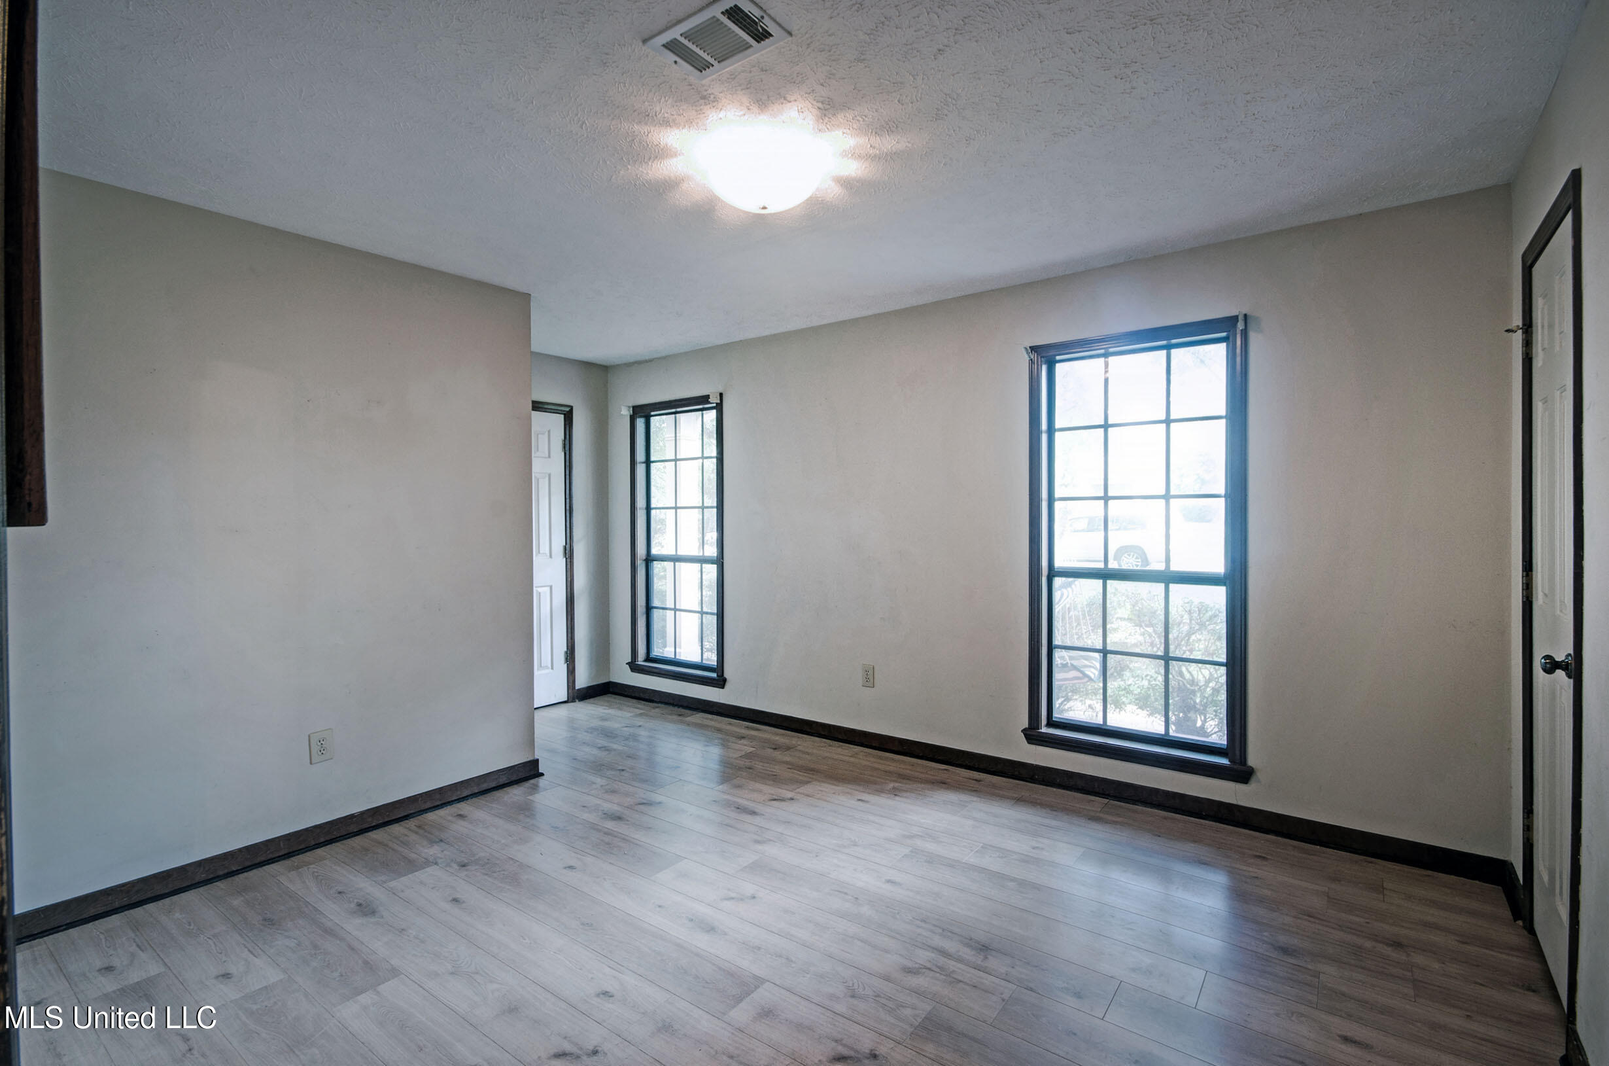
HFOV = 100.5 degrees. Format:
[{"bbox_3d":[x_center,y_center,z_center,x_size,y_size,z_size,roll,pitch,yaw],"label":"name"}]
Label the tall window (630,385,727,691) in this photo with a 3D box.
[{"bbox_3d":[-0.879,0.042,4.589,0.910,1.900,0.120,0,1,34],"label":"tall window"}]

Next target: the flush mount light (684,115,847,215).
[{"bbox_3d":[-0.127,-1.110,2.090,0.420,0.170,0.420,0,1,0],"label":"flush mount light"}]

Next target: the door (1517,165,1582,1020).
[{"bbox_3d":[2.087,0.192,1.823,0.100,2.105,0.650,0,1,39],"label":"door"}]

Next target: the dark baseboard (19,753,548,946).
[{"bbox_3d":[-1.882,1.194,2.726,0.028,0.094,1.720,0,1,39],"label":"dark baseboard"}]

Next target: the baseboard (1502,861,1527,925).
[{"bbox_3d":[2.336,1.189,2.214,0.028,0.100,0.290,0,1,39],"label":"baseboard"}]

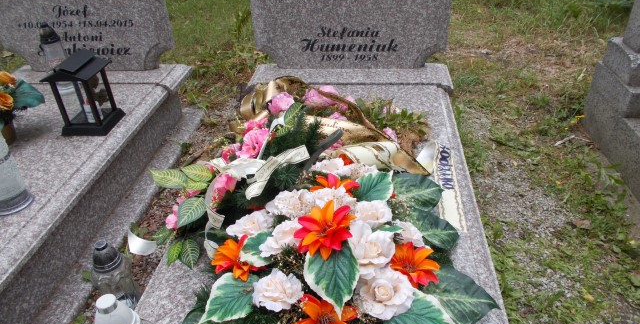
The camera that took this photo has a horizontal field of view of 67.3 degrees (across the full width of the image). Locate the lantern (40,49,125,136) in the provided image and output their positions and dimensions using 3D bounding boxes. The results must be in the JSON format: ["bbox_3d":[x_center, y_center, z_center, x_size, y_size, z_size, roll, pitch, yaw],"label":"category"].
[{"bbox_3d":[-0.998,-0.295,2.039,0.200,0.317,0.222,2,33,7],"label":"lantern"}]

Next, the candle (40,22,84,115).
[{"bbox_3d":[-1.292,-0.505,2.364,0.117,0.343,0.117,2,33,7],"label":"candle"}]

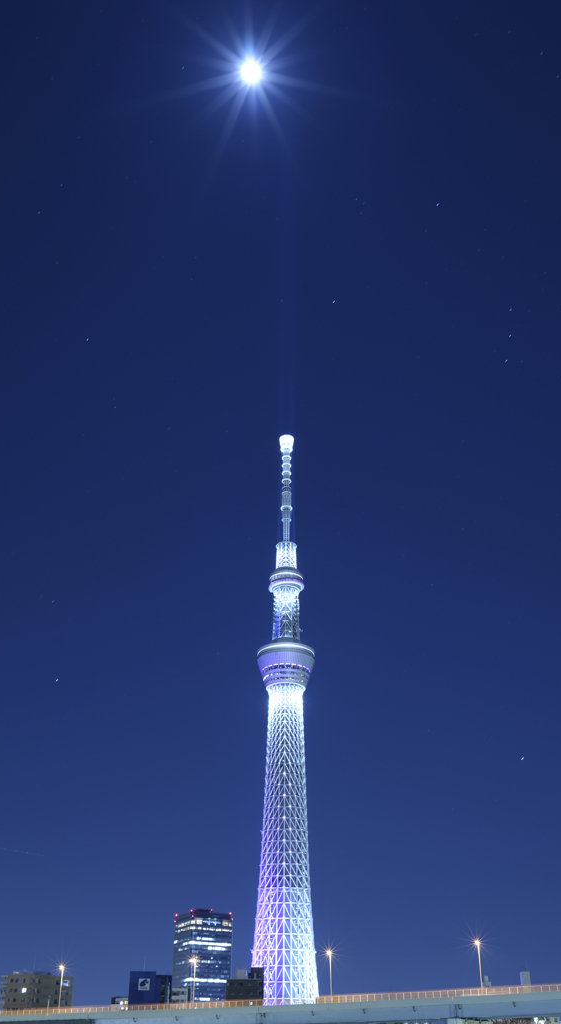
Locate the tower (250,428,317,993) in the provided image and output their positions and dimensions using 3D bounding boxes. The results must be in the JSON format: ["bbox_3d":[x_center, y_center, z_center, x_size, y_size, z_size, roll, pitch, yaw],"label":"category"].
[{"bbox_3d":[5.976,187.326,948.413,68.000,634.000,66.000,0,-30,0],"label":"tower"}]

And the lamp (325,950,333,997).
[{"bbox_3d":[10.839,101.050,215.348,0.500,11.000,1.400,-17,-34,27],"label":"lamp"}]

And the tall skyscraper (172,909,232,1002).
[{"bbox_3d":[-77.411,477.608,975.771,43.000,158.000,42.000,15,-33,-23],"label":"tall skyscraper"}]

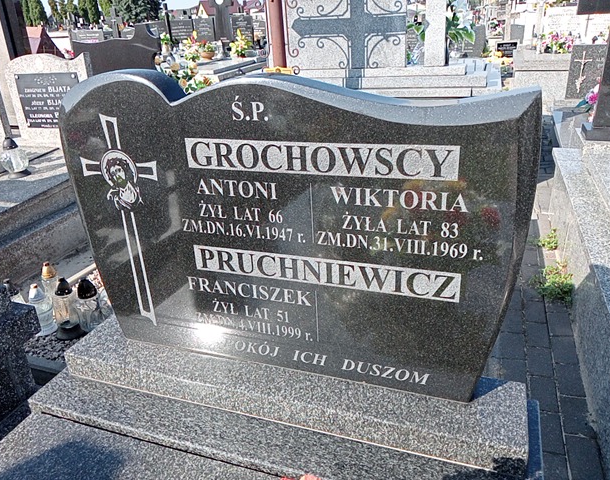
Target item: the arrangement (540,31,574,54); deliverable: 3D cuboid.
[{"bbox_3d":[3.692,-2.899,7.600,0.480,0.340,0.300,4,23,15],"label":"arrangement"}]

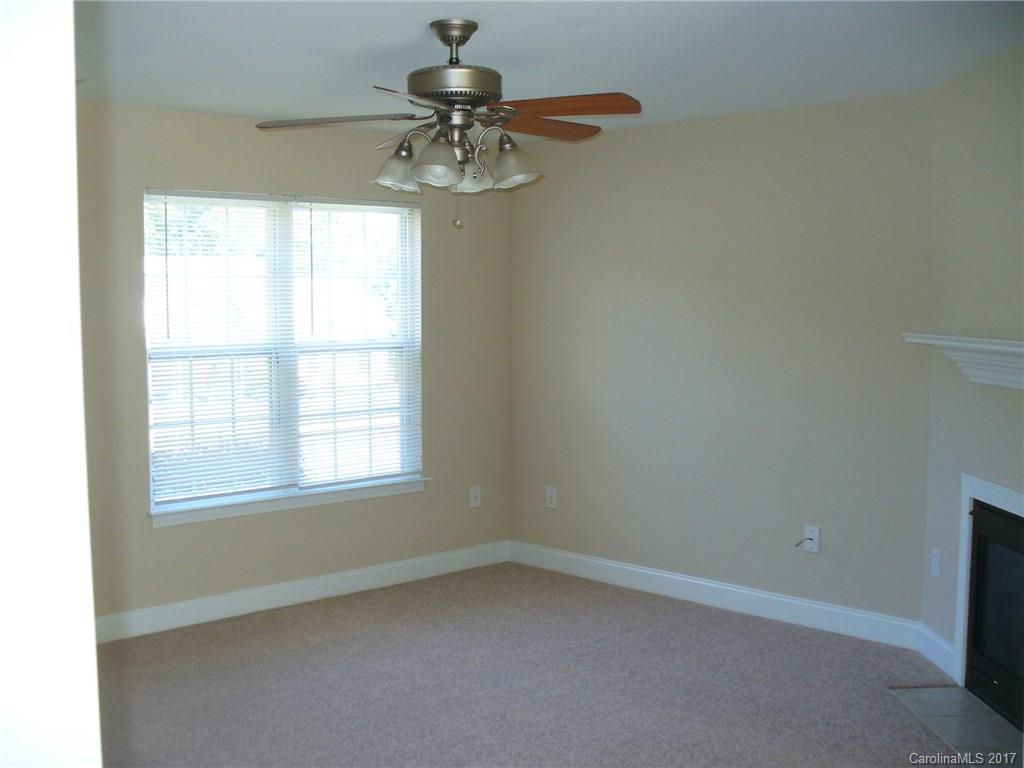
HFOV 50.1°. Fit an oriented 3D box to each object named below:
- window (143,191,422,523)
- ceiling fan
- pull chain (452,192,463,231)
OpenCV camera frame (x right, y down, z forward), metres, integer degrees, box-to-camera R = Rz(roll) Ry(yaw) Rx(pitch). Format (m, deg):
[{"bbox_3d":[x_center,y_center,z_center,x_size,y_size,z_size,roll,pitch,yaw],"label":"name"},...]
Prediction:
[{"bbox_3d":[-1.102,-0.163,5.554,1.530,1.541,0.120,-4,6,-38],"label":"window"},{"bbox_3d":[-0.189,-0.877,3.468,1.280,0.522,1.280,0,5,0],"label":"ceiling fan"},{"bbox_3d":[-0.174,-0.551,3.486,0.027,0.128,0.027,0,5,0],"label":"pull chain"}]

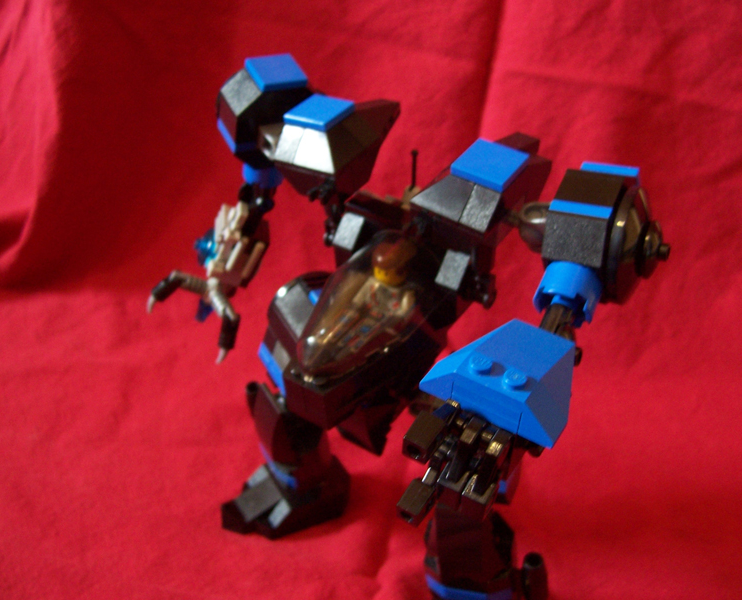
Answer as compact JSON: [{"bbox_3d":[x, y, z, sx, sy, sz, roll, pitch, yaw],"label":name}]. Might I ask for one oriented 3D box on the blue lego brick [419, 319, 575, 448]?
[{"bbox_3d":[0.033,0.012,0.176,0.032,0.011,0.032,23,45,24],"label":"blue lego brick"}]

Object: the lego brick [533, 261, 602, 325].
[{"bbox_3d":[0.053,-0.002,0.211,0.016,0.016,0.010,13,63,31],"label":"lego brick"}]

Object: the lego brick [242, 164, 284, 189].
[{"bbox_3d":[-0.039,-0.049,0.289,0.016,0.010,0.016,-14,51,-26],"label":"lego brick"}]

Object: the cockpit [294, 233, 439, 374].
[{"bbox_3d":[-0.003,0.000,0.220,0.032,0.021,0.049,13,34,25],"label":"cockpit"}]

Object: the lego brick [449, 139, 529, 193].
[{"bbox_3d":[0.034,-0.038,0.221,0.016,0.003,0.016,25,54,24],"label":"lego brick"}]

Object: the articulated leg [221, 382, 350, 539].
[{"bbox_3d":[-0.037,0.064,0.324,0.049,0.057,0.032,-11,28,-25],"label":"articulated leg"}]

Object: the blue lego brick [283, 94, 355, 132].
[{"bbox_3d":[-0.016,-0.059,0.249,0.016,0.003,0.016,20,47,30],"label":"blue lego brick"}]

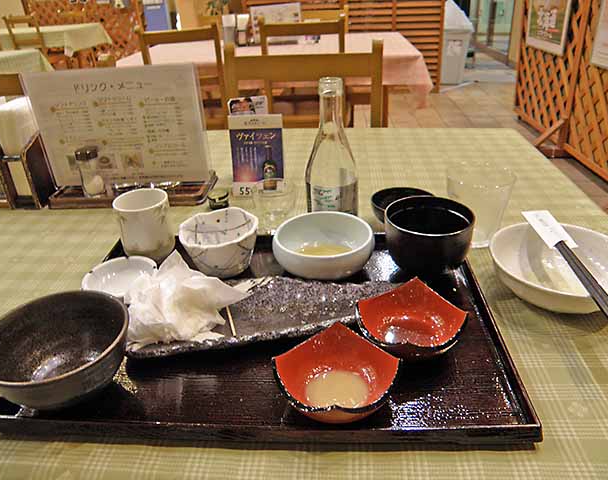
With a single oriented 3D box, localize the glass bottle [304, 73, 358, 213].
[{"bbox_3d":[0.036,-0.101,0.617,0.070,0.204,0.070,0,30,3],"label":"glass bottle"}]

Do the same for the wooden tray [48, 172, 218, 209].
[{"bbox_3d":[-0.304,-0.094,0.869,0.275,0.033,0.117,0,28,5],"label":"wooden tray"}]

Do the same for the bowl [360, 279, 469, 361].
[{"bbox_3d":[0.103,0.082,0.466,0.088,0.045,0.088,-17,31,-25],"label":"bowl"}]

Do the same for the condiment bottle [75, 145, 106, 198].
[{"bbox_3d":[-0.375,-0.118,0.844,0.042,0.085,0.042,0,28,5],"label":"condiment bottle"}]

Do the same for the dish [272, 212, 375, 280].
[{"bbox_3d":[0.025,0.009,0.605,0.126,0.044,0.126,0,28,5],"label":"dish"}]

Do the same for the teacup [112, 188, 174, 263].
[{"bbox_3d":[-0.209,-0.019,0.641,0.070,0.077,0.070,0,28,5],"label":"teacup"}]

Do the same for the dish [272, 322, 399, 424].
[{"bbox_3d":[0.025,0.112,0.379,0.083,0.047,0.083,-25,37,-35],"label":"dish"}]

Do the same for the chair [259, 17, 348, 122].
[{"bbox_3d":[0.010,-0.631,2.325,0.385,0.840,0.460,0,30,3],"label":"chair"}]

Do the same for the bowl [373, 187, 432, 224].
[{"bbox_3d":[0.154,-0.048,0.745,0.100,0.037,0.100,0,28,5],"label":"bowl"}]

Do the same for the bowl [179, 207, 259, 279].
[{"bbox_3d":[-0.103,0.008,0.602,0.099,0.056,0.099,-2,28,1],"label":"bowl"}]

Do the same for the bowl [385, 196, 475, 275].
[{"bbox_3d":[0.144,-0.003,0.563,0.100,0.060,0.100,0,30,3],"label":"bowl"}]

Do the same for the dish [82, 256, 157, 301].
[{"bbox_3d":[-0.212,0.052,0.566,0.087,0.024,0.087,-2,28,1],"label":"dish"}]

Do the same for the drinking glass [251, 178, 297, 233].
[{"bbox_3d":[-0.039,-0.043,0.663,0.059,0.063,0.059,0,30,3],"label":"drinking glass"}]

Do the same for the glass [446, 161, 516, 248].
[{"bbox_3d":[0.221,-0.041,0.619,0.082,0.090,0.082,0,30,3],"label":"glass"}]

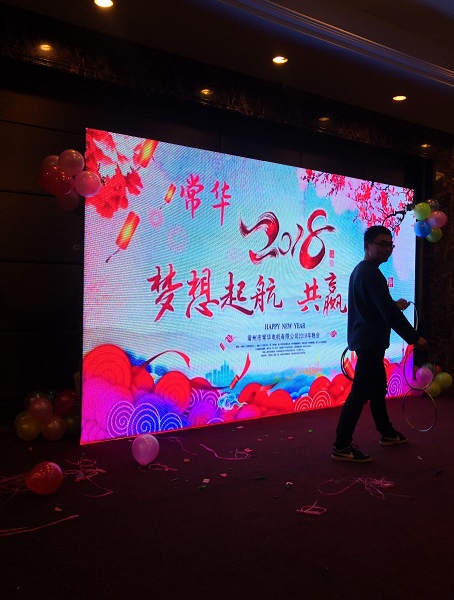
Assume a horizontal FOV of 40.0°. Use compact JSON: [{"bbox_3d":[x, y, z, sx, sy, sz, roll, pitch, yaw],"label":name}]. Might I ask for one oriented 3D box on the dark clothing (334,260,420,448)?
[{"bbox_3d":[1.100,0.400,4.820,0.700,1.420,0.500,0,1,-20],"label":"dark clothing"}]

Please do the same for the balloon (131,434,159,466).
[{"bbox_3d":[-0.557,1.032,4.291,0.190,0.217,0.192,1,1,-7],"label":"balloon"}]

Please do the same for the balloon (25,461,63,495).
[{"bbox_3d":[-1.064,1.044,3.657,0.217,0.199,0.212,1,1,-16],"label":"balloon"}]

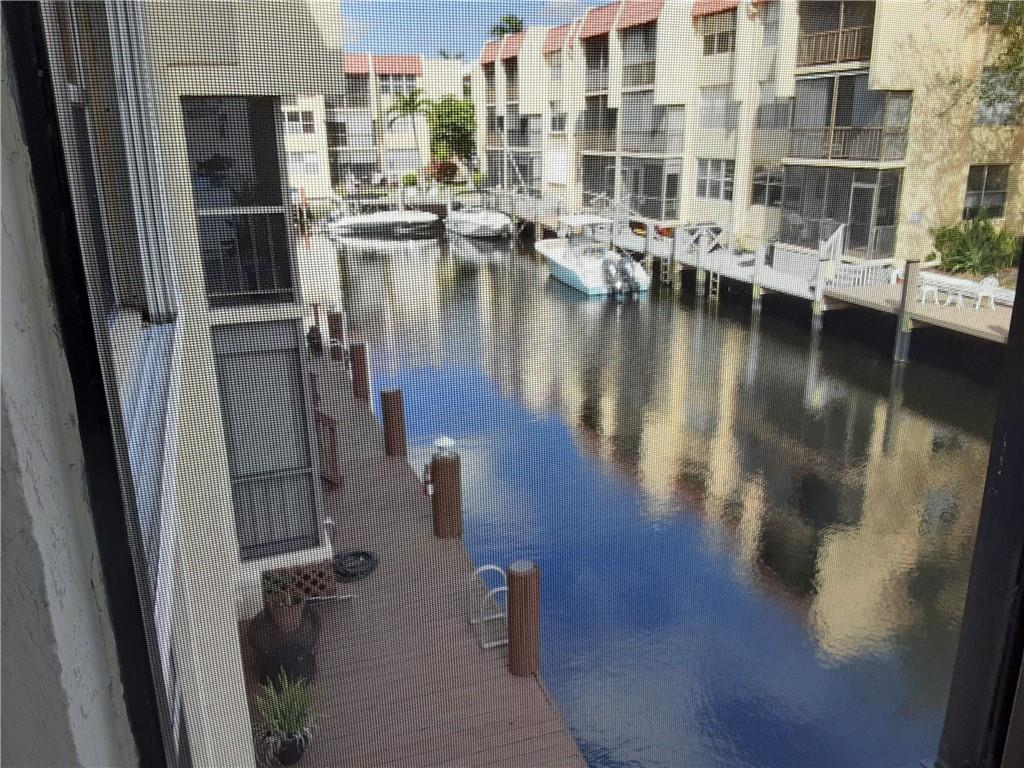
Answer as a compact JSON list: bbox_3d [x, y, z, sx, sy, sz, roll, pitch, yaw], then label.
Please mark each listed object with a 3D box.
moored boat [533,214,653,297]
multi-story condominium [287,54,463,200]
[{"bbox_3d":[3.175,-5.849,34.786,2.650,2.600,8.700,-6,18,-15],"label":"moored boat"},{"bbox_3d":[-11.944,-20.274,62.670,14.230,9.500,9.500,-7,18,-19],"label":"multi-story condominium"}]

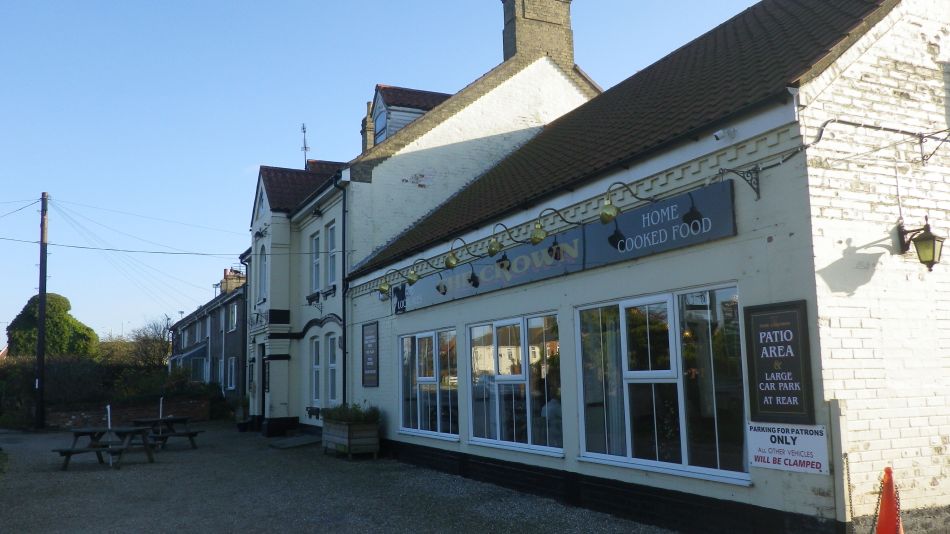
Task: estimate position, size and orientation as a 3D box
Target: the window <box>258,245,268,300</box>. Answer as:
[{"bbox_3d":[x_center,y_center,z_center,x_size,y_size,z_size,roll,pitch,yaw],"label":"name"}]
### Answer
[{"bbox_3d":[-5.952,0.142,19.981,0.140,1.580,1.050,3,-10,-28],"label":"window"}]

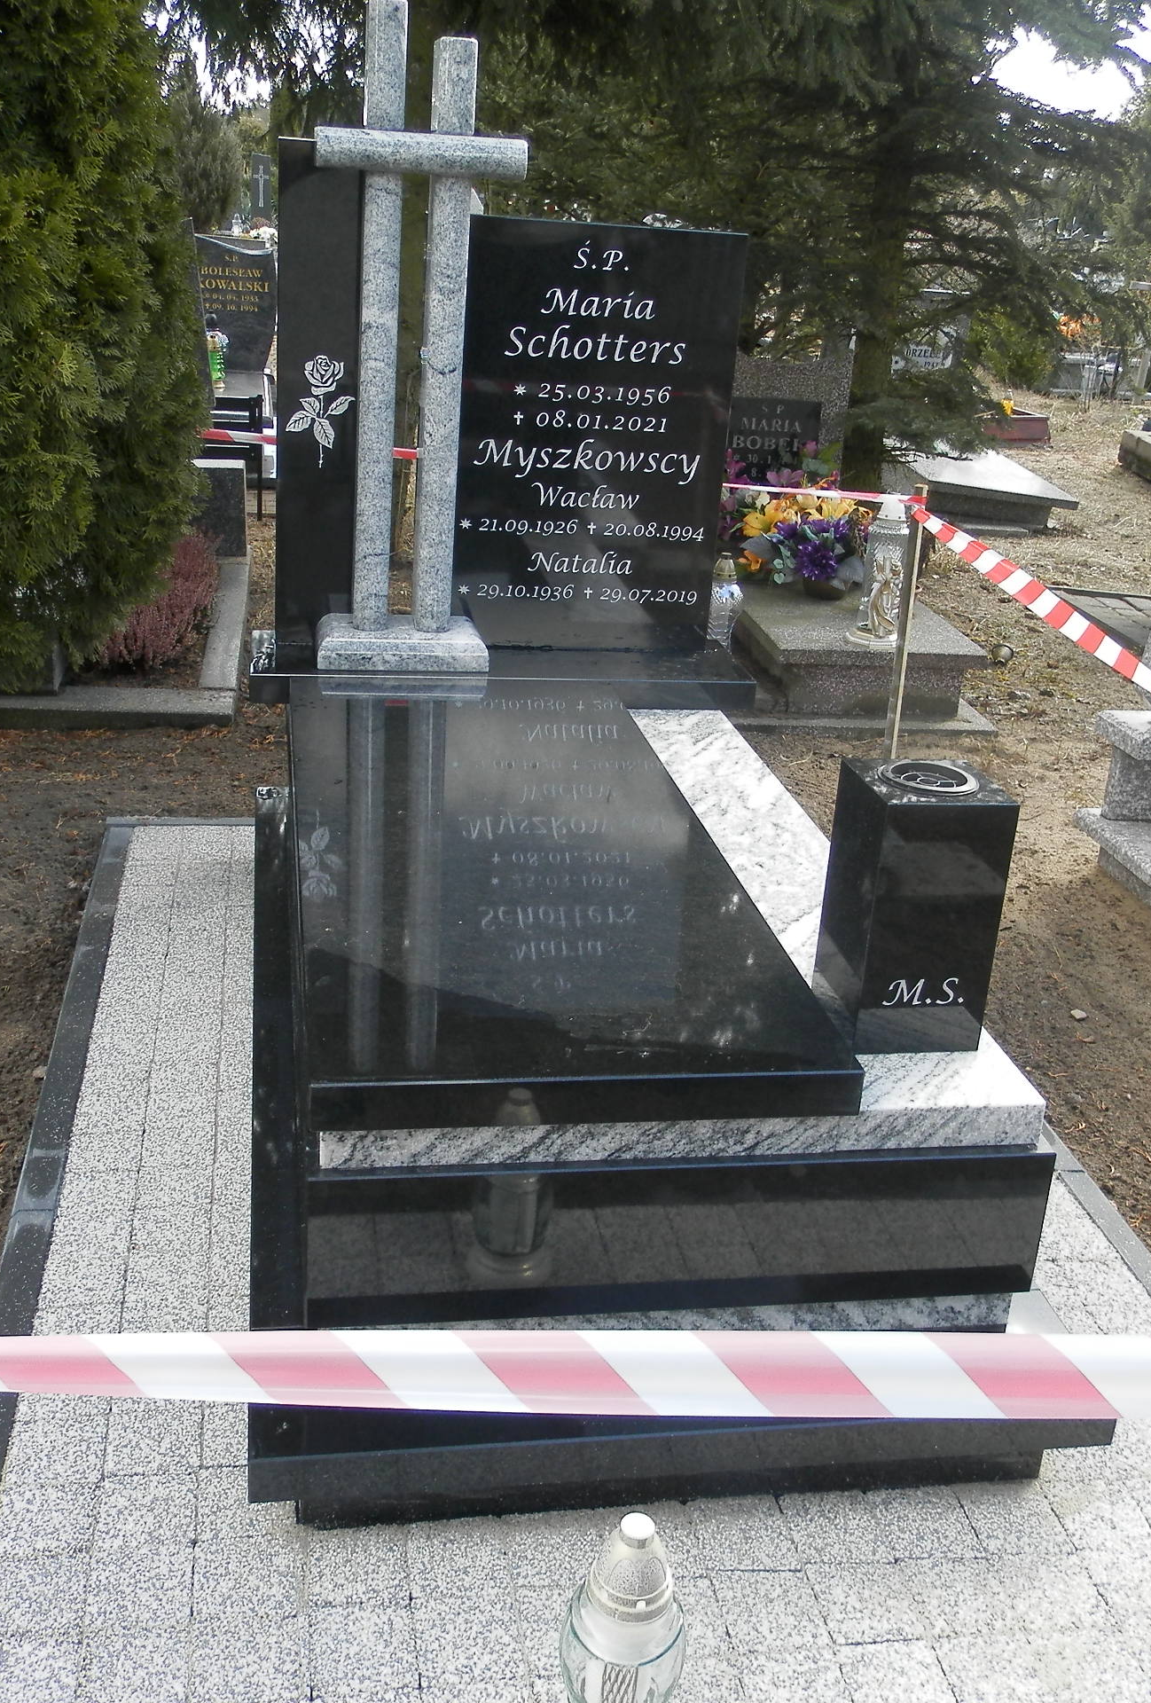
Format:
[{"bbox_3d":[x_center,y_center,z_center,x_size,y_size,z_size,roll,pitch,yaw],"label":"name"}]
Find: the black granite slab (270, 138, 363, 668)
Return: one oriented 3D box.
[{"bbox_3d":[-0.443,-0.775,2.877,0.160,0.840,0.080,0,23,-11],"label":"black granite slab"}]

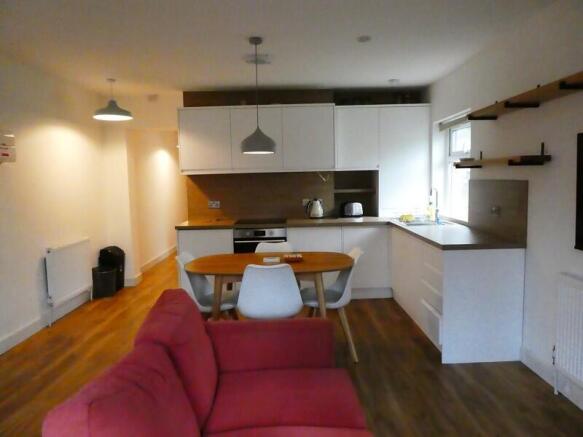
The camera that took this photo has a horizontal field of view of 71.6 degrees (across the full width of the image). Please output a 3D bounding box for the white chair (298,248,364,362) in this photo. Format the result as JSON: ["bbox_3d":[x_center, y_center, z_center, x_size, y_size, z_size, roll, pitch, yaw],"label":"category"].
[{"bbox_3d":[0.319,0.669,3.255,0.540,0.820,0.480,-1,6,-1],"label":"white chair"}]

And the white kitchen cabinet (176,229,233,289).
[{"bbox_3d":[-0.943,0.443,4.733,0.600,0.715,0.570,-1,6,-1],"label":"white kitchen cabinet"}]

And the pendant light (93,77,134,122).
[{"bbox_3d":[-1.882,-1.258,4.247,0.435,0.408,0.435,-1,6,0],"label":"pendant light"}]

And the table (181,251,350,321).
[{"bbox_3d":[-0.157,0.718,3.234,1.300,0.750,0.790,-1,6,-1],"label":"table"}]

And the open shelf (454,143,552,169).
[{"bbox_3d":[1.567,-0.479,3.127,0.240,0.140,1.030,-1,6,-1],"label":"open shelf"}]

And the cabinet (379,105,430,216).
[{"bbox_3d":[1.329,-0.680,4.907,0.599,1.301,0.341,-1,6,0],"label":"cabinet"}]

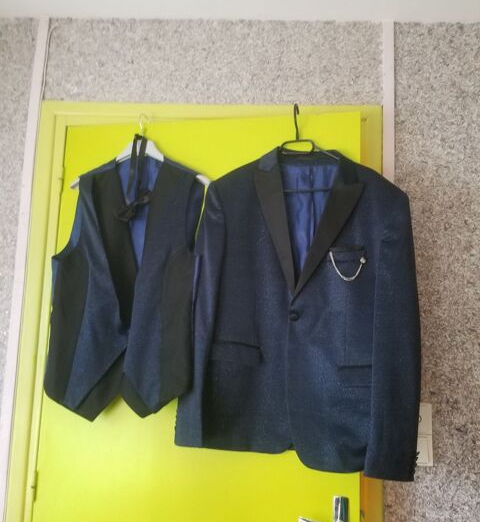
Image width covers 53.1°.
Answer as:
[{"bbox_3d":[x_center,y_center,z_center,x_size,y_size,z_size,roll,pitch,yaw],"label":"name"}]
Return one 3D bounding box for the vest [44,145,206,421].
[{"bbox_3d":[-0.294,0.049,1.216,0.424,0.690,0.120,1,-7,12],"label":"vest"}]

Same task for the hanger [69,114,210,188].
[{"bbox_3d":[-0.264,-0.299,1.282,0.404,0.202,0.045,1,-7,12],"label":"hanger"}]

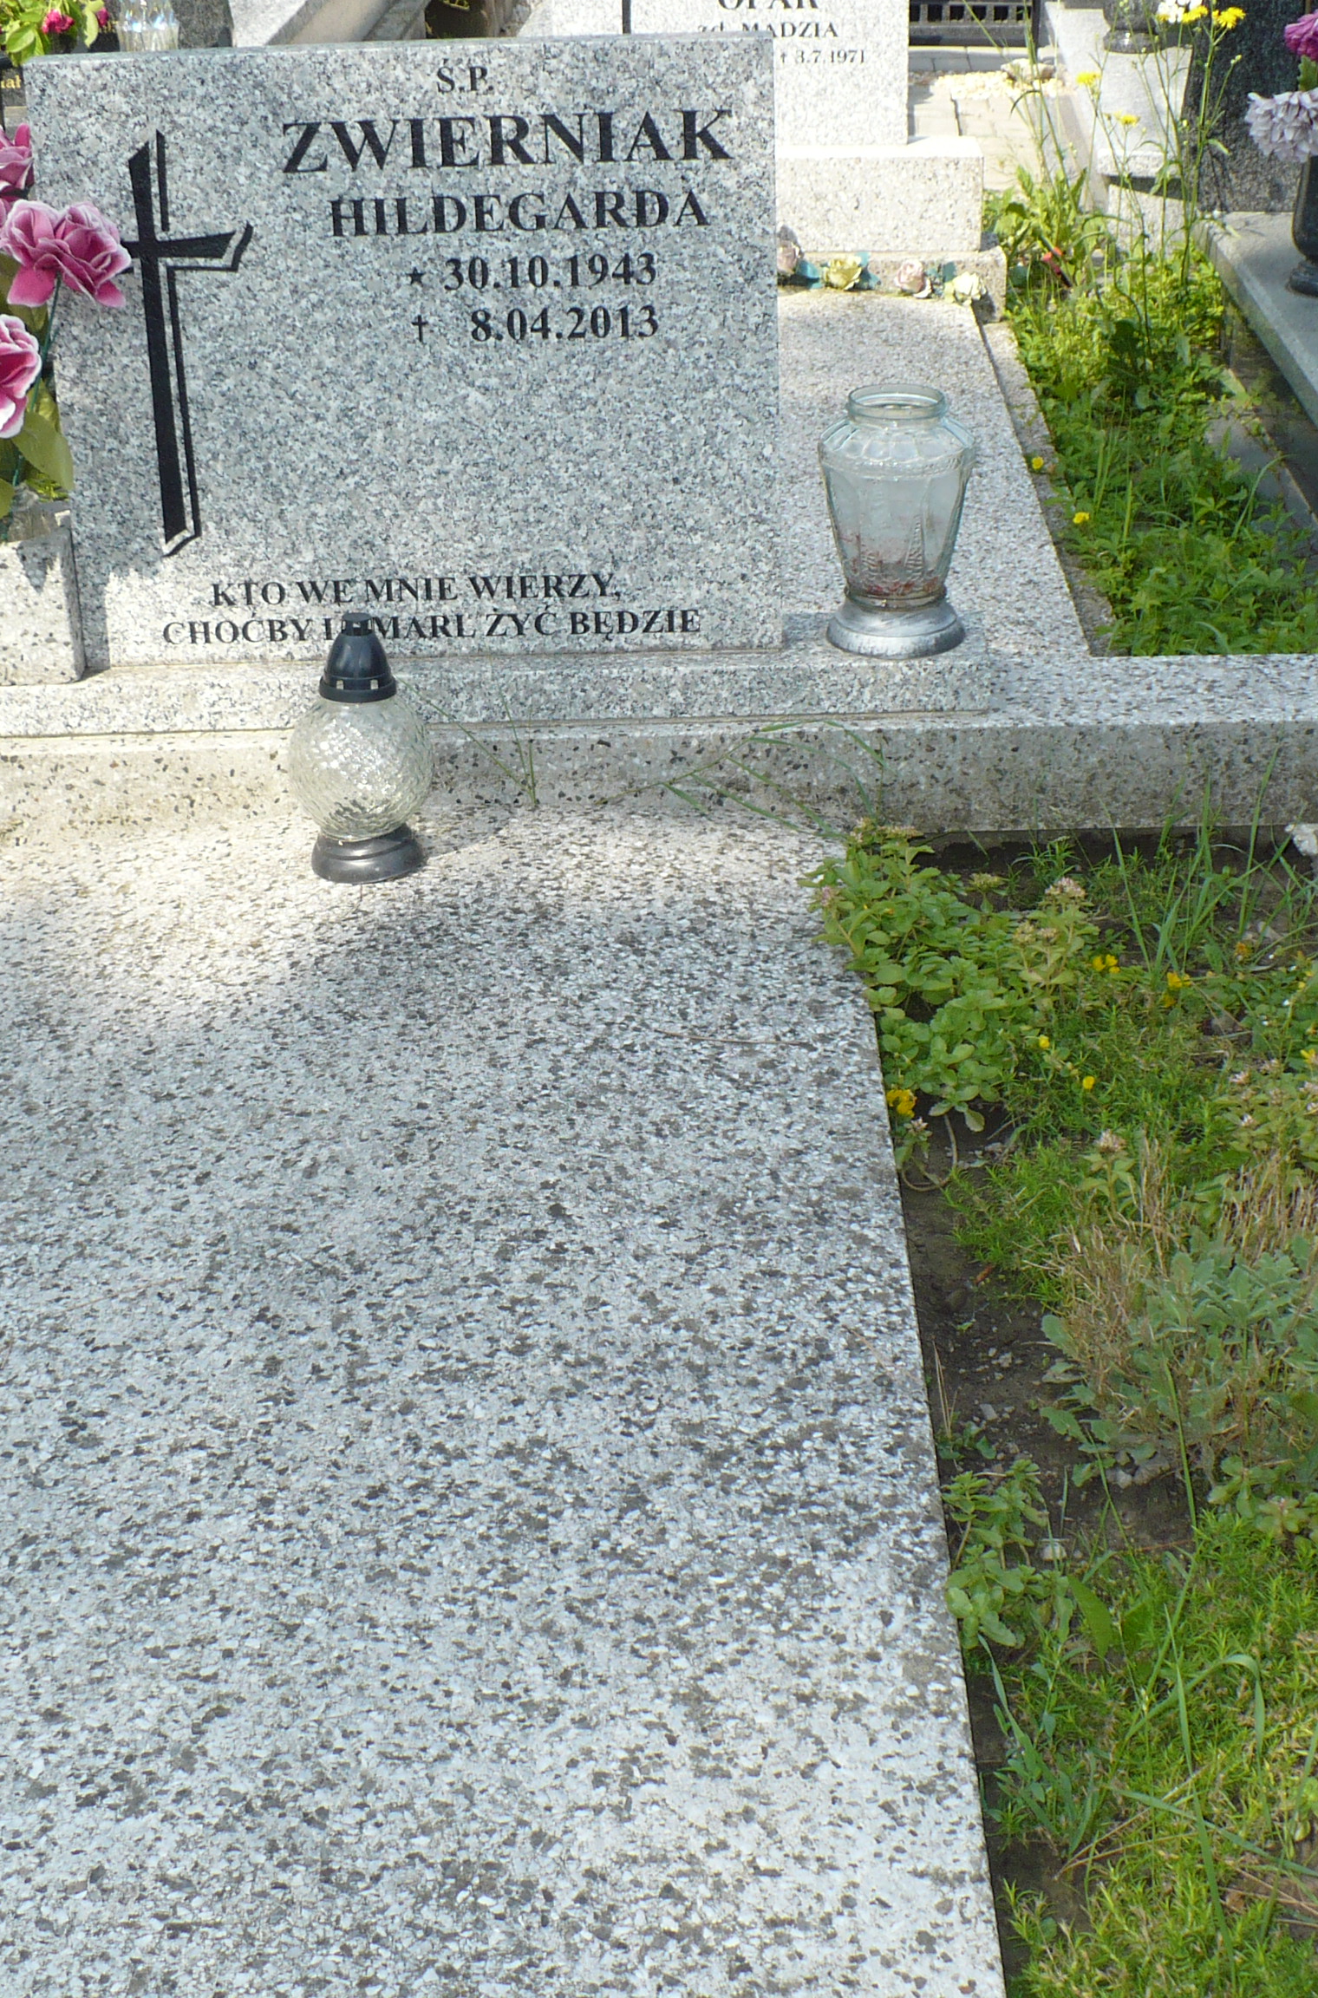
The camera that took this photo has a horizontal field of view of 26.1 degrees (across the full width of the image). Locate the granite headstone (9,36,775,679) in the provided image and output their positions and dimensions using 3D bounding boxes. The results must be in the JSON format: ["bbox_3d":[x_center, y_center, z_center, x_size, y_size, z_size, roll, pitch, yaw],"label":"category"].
[{"bbox_3d":[-0.200,-0.535,2.391,0.600,0.497,0.065,-2,20,1],"label":"granite headstone"}]

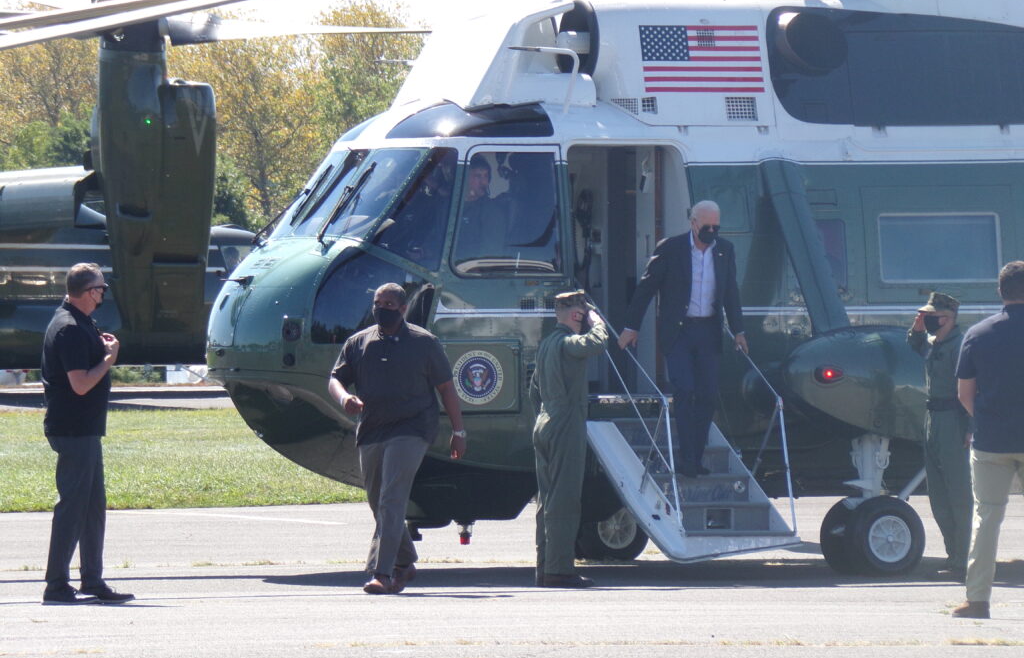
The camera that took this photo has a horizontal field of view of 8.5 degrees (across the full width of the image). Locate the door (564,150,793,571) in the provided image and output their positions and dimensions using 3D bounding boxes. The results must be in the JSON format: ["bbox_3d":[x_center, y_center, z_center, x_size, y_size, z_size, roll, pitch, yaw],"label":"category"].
[{"bbox_3d":[1.035,0.139,42.884,0.950,2.600,1.350,0,0,-24],"label":"door"}]

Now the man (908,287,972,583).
[{"bbox_3d":[2.678,0.655,43.000,0.430,1.780,0.560,0,0,-24],"label":"man"}]

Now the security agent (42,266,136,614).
[{"bbox_3d":[-2.344,0.577,37.900,0.540,1.860,0.520,0,0,-12],"label":"security agent"}]

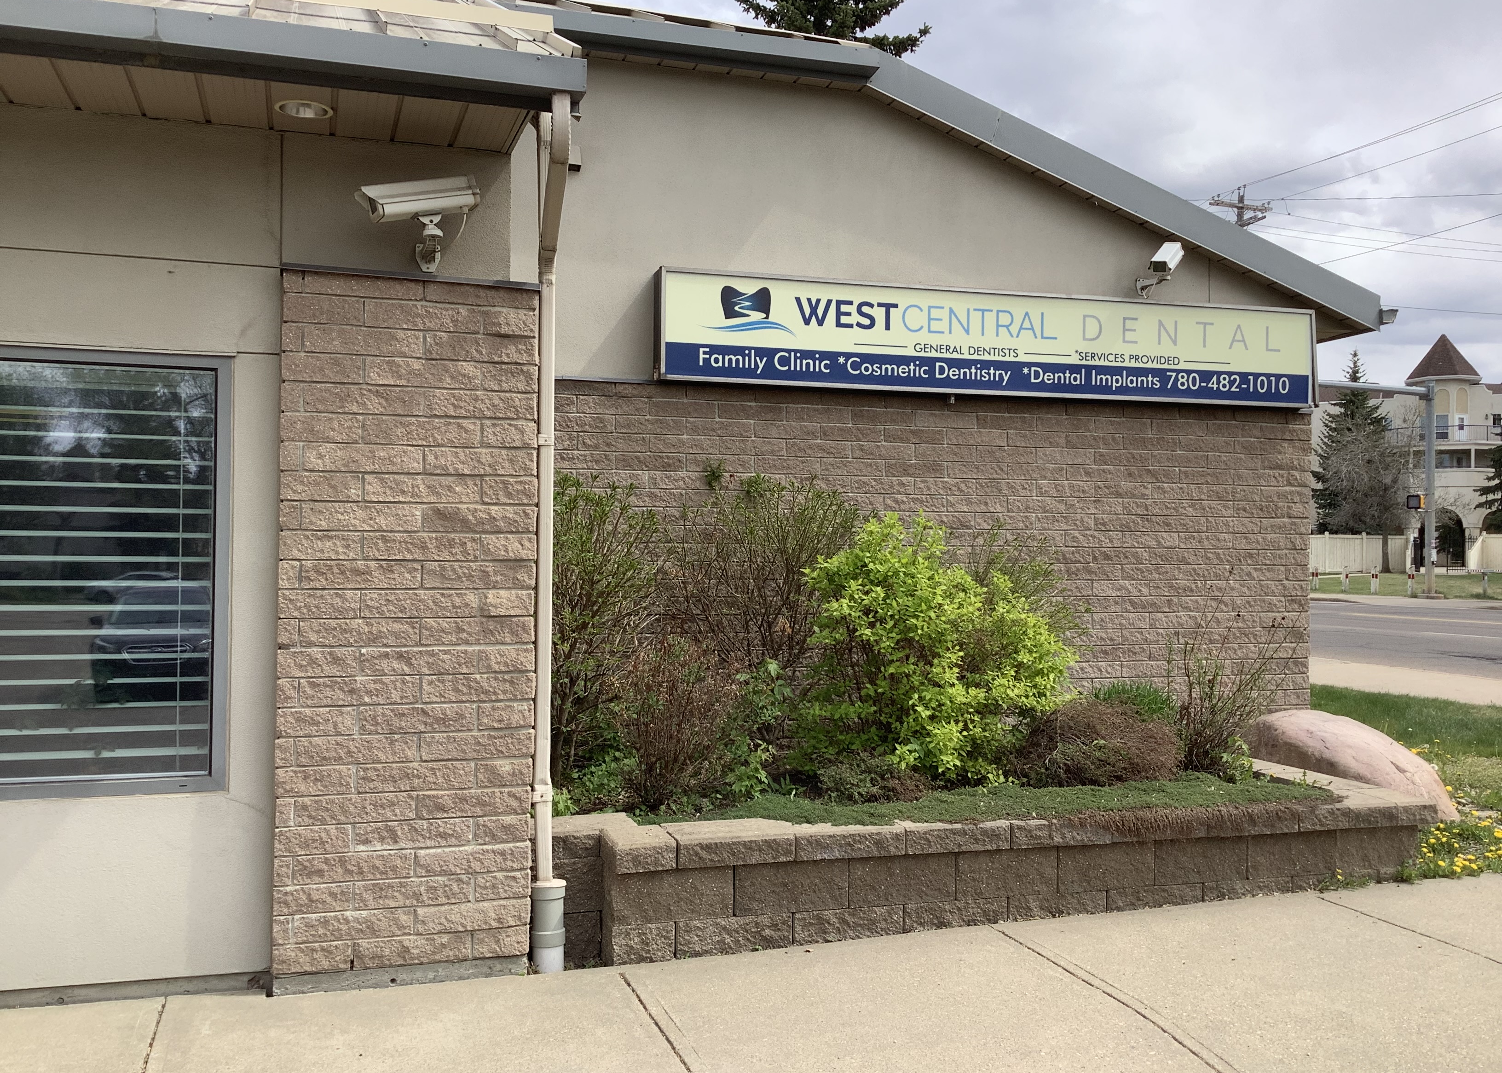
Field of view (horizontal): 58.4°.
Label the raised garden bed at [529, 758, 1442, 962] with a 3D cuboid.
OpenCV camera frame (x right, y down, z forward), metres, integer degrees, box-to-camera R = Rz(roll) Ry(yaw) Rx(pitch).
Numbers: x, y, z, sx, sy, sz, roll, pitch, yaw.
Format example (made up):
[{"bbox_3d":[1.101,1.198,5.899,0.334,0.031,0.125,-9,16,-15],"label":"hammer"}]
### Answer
[{"bbox_3d":[0.794,1.351,6.493,3.970,0.420,2.430,1,0,-17],"label":"raised garden bed"}]

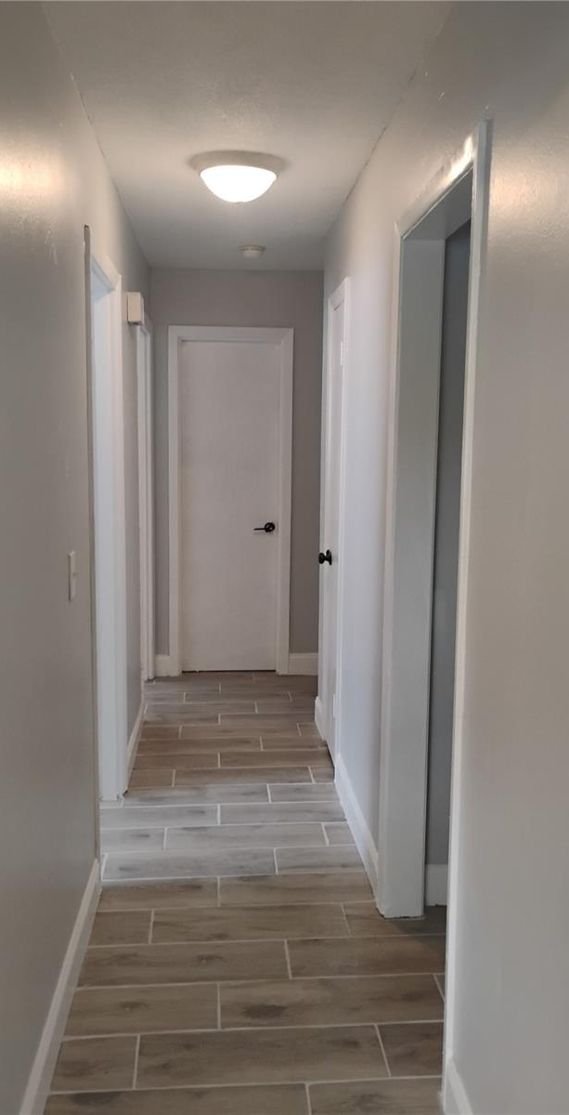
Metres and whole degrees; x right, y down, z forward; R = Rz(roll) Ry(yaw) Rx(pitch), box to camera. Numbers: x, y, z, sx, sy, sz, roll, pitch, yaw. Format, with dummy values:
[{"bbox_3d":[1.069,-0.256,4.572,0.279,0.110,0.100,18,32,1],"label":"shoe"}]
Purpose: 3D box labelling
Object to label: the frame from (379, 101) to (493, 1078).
[{"bbox_3d":[0.403,0.125,2.298,0.139,2.095,0.870,0,8,-4],"label":"frame"}]

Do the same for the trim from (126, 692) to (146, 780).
[{"bbox_3d":[-0.706,0.851,4.285,0.015,0.134,0.891,0,8,-4],"label":"trim"}]

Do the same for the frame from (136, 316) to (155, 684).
[{"bbox_3d":[-0.819,-0.240,4.999,0.129,2.109,0.861,0,8,-4],"label":"frame"}]

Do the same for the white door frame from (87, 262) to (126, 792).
[{"bbox_3d":[-0.689,-0.011,3.266,0.129,2.109,0.901,0,8,-4],"label":"white door frame"}]

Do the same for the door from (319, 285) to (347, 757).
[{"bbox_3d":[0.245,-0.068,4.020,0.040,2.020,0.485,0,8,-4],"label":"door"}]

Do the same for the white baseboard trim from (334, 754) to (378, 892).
[{"bbox_3d":[0.269,0.977,3.384,0.015,0.134,1.010,0,8,-4],"label":"white baseboard trim"}]

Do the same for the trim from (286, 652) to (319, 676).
[{"bbox_3d":[0.138,0.667,5.617,0.213,0.143,0.018,0,8,-4],"label":"trim"}]

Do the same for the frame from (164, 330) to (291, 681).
[{"bbox_3d":[-0.330,-0.315,5.502,0.738,2.110,0.118,0,8,-4],"label":"frame"}]

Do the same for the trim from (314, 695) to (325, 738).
[{"bbox_3d":[0.179,0.813,4.518,0.019,0.143,0.310,0,8,-4],"label":"trim"}]

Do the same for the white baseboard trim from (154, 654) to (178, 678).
[{"bbox_3d":[-0.758,0.667,5.549,0.109,0.143,0.018,0,8,-4],"label":"white baseboard trim"}]

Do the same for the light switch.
[{"bbox_3d":[-0.569,0.050,2.424,0.012,0.120,0.075,0,8,-4],"label":"light switch"}]

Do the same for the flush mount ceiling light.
[{"bbox_3d":[-0.166,-1.350,3.247,0.342,0.122,0.342,0,8,-4],"label":"flush mount ceiling light"}]

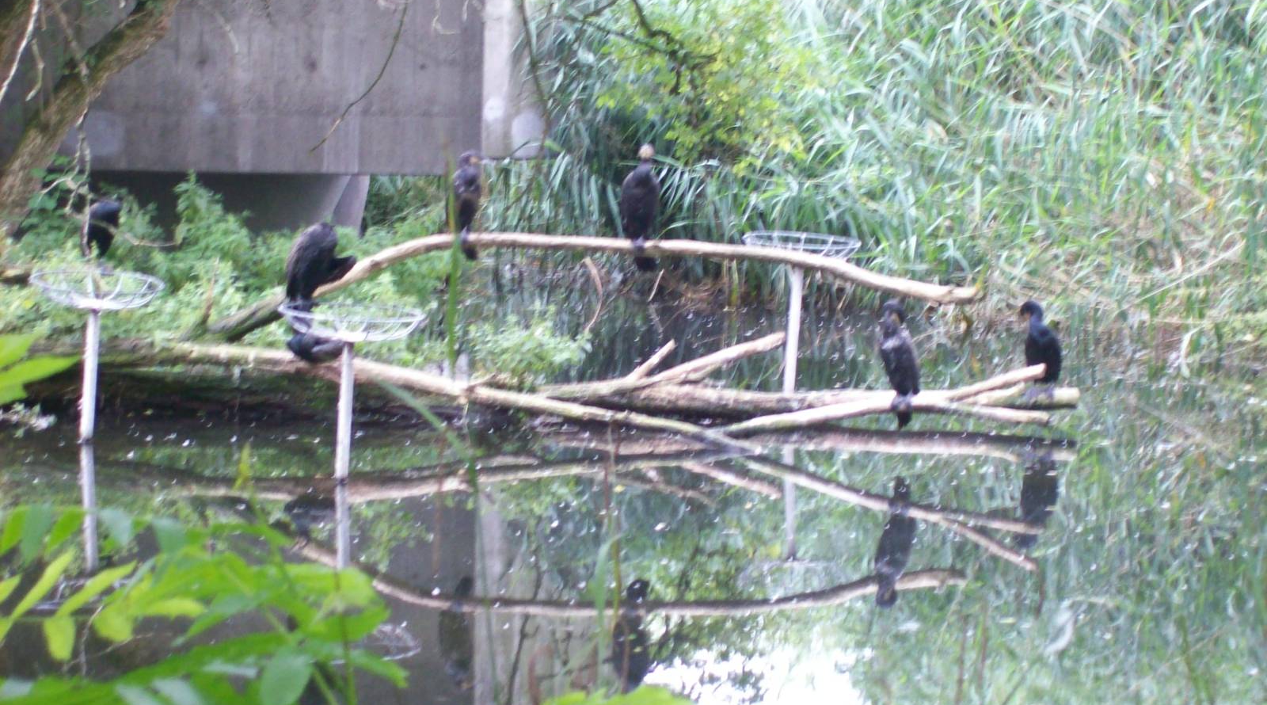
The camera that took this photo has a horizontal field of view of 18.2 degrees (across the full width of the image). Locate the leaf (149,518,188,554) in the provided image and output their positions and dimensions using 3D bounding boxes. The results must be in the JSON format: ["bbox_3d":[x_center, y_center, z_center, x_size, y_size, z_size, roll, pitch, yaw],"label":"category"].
[{"bbox_3d":[-0.424,0.168,3.600,0.034,0.034,0.016,1,4,0],"label":"leaf"}]

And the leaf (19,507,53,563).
[{"bbox_3d":[-0.605,0.183,4.000,0.035,0.058,0.022,1,3,0],"label":"leaf"}]

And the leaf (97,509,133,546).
[{"bbox_3d":[-0.524,0.177,4.000,0.038,0.042,0.022,1,3,0],"label":"leaf"}]

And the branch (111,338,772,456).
[{"bbox_3d":[-1.141,0.242,21.750,3.900,0.470,0.300,3,4,24],"label":"branch"}]

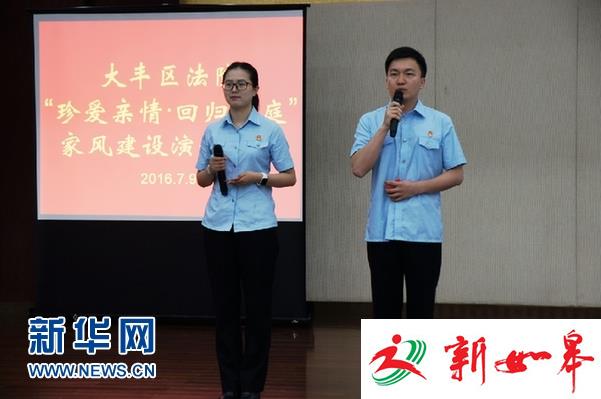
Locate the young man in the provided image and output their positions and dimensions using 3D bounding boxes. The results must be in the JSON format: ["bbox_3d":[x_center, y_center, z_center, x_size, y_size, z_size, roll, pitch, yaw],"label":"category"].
[{"bbox_3d":[0.495,0.160,6.330,0.510,1.730,0.380,1,3,16],"label":"young man"}]

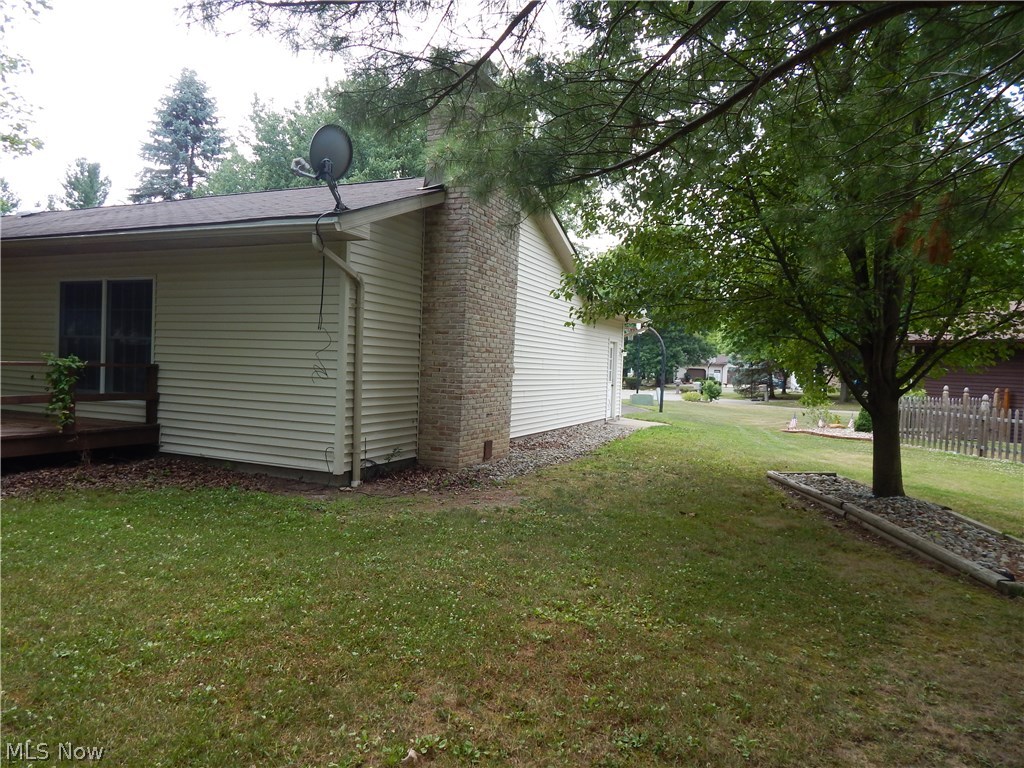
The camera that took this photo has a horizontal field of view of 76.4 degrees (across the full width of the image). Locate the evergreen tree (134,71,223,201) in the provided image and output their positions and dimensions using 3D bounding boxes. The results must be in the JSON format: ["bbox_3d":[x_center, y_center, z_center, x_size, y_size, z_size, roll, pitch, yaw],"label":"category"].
[{"bbox_3d":[-17.148,-8.149,33.723,6.600,16.200,6.600,2,2,0],"label":"evergreen tree"}]

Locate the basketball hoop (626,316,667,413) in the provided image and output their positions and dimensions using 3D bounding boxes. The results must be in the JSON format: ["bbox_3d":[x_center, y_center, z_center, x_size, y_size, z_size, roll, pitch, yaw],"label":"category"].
[{"bbox_3d":[4.828,-0.829,23.624,1.500,3.580,1.120,3,2,24],"label":"basketball hoop"}]

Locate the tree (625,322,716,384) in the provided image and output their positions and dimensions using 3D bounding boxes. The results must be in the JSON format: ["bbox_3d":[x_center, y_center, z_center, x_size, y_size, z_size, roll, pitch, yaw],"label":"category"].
[{"bbox_3d":[16.429,-3.925,68.882,10.500,8.600,10.000,2,2,0],"label":"tree"}]

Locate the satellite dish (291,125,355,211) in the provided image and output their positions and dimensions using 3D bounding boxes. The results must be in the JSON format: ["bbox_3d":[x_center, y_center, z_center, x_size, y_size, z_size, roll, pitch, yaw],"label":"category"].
[{"bbox_3d":[-1.980,-2.257,6.800,0.620,0.860,0.540,4,2,43],"label":"satellite dish"}]

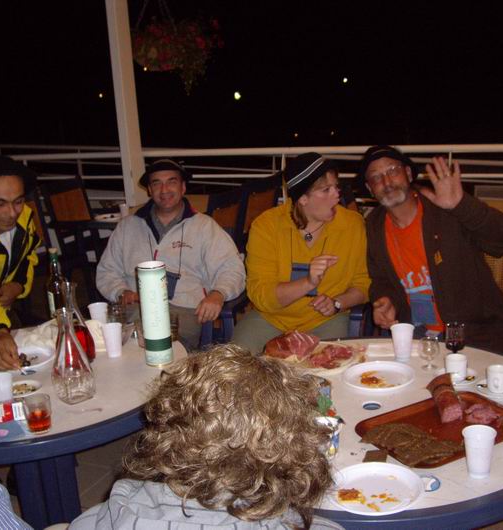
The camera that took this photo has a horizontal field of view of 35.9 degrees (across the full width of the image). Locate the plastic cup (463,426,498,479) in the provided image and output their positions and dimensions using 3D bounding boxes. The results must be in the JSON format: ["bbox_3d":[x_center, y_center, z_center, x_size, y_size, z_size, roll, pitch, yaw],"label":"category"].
[{"bbox_3d":[0.494,0.405,1.676,0.072,0.098,0.072,-5,14,1],"label":"plastic cup"}]

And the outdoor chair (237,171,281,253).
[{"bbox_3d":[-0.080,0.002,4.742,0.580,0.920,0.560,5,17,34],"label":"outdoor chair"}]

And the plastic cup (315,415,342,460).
[{"bbox_3d":[0.173,0.396,1.778,0.072,0.090,0.072,-4,14,1],"label":"plastic cup"}]

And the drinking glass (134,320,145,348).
[{"bbox_3d":[-0.350,0.238,2.670,0.070,0.085,0.070,-5,14,0],"label":"drinking glass"}]

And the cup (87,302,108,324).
[{"bbox_3d":[-0.548,0.198,2.813,0.073,0.100,0.073,-5,14,0],"label":"cup"}]

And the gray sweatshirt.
[{"bbox_3d":[-0.342,-0.036,3.280,0.610,0.510,0.420,-3,15,3],"label":"gray sweatshirt"}]

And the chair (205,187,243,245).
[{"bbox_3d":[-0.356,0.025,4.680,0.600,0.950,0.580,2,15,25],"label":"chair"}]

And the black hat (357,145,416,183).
[{"bbox_3d":[0.518,-0.390,2.980,0.235,0.135,0.255,-13,2,18],"label":"black hat"}]

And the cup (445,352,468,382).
[{"bbox_3d":[0.567,0.284,2.150,0.062,0.066,0.062,-5,14,1],"label":"cup"}]

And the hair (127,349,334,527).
[{"bbox_3d":[-0.032,0.239,1.080,0.270,0.220,0.230,-2,14,12],"label":"hair"}]

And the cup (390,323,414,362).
[{"bbox_3d":[0.445,0.232,2.295,0.071,0.098,0.071,-4,15,1],"label":"cup"}]

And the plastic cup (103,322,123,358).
[{"bbox_3d":[-0.459,0.250,2.610,0.067,0.101,0.067,-5,14,0],"label":"plastic cup"}]

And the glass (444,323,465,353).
[{"bbox_3d":[0.592,0.226,2.253,0.061,0.125,0.061,-5,14,0],"label":"glass"}]

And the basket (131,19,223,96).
[{"bbox_3d":[-0.460,-1.263,4.700,0.540,0.460,0.520,-4,15,0],"label":"basket"}]

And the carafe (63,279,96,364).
[{"bbox_3d":[-0.573,0.177,2.488,0.120,0.255,0.120,-4,15,0],"label":"carafe"}]

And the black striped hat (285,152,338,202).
[{"bbox_3d":[0.224,-0.327,2.900,0.250,0.130,0.225,-32,10,25],"label":"black striped hat"}]

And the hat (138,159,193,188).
[{"bbox_3d":[-0.379,-0.403,3.420,0.235,0.125,0.260,-4,15,1],"label":"hat"}]

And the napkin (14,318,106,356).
[{"bbox_3d":[-0.640,0.242,2.698,0.290,0.070,0.170,-5,14,0],"label":"napkin"}]

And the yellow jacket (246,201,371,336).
[{"bbox_3d":[0.215,-0.006,2.930,0.480,0.520,0.380,-4,15,2],"label":"yellow jacket"}]

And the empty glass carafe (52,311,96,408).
[{"bbox_3d":[-0.517,0.255,2.221,0.112,0.255,0.112,9,19,43],"label":"empty glass carafe"}]

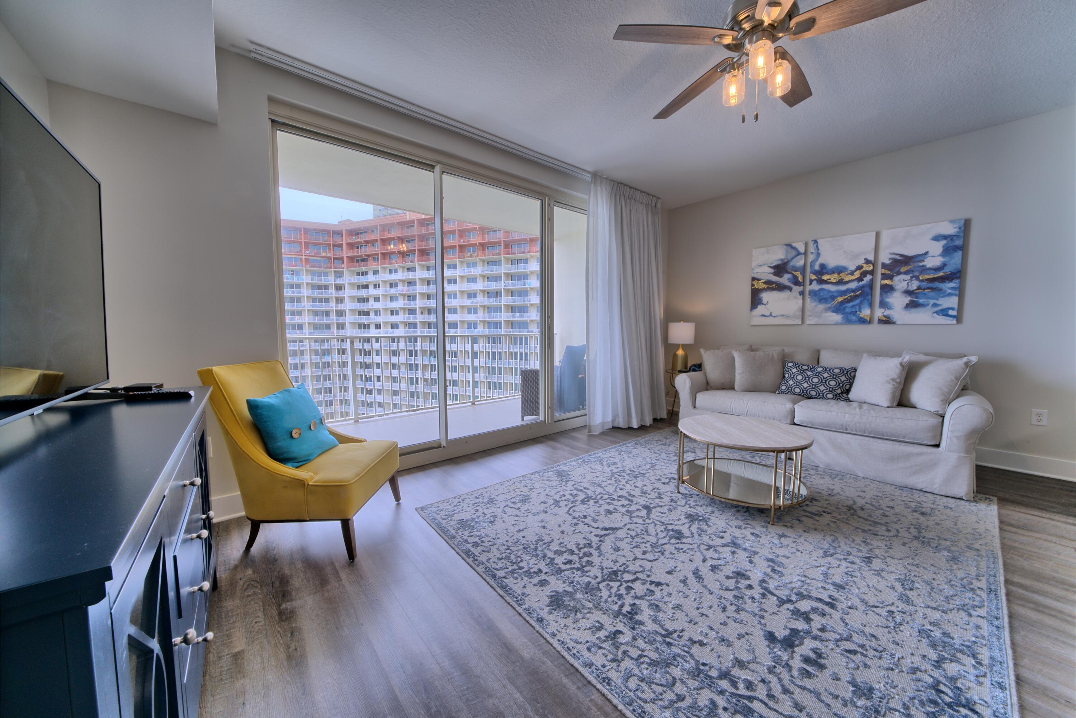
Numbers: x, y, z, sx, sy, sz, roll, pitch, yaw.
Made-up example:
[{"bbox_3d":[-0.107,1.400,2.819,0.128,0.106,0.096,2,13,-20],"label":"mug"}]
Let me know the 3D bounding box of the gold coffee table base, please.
[{"bbox_3d":[1.407,0.722,2.502,0.775,0.408,0.775,-4,6,-39],"label":"gold coffee table base"}]

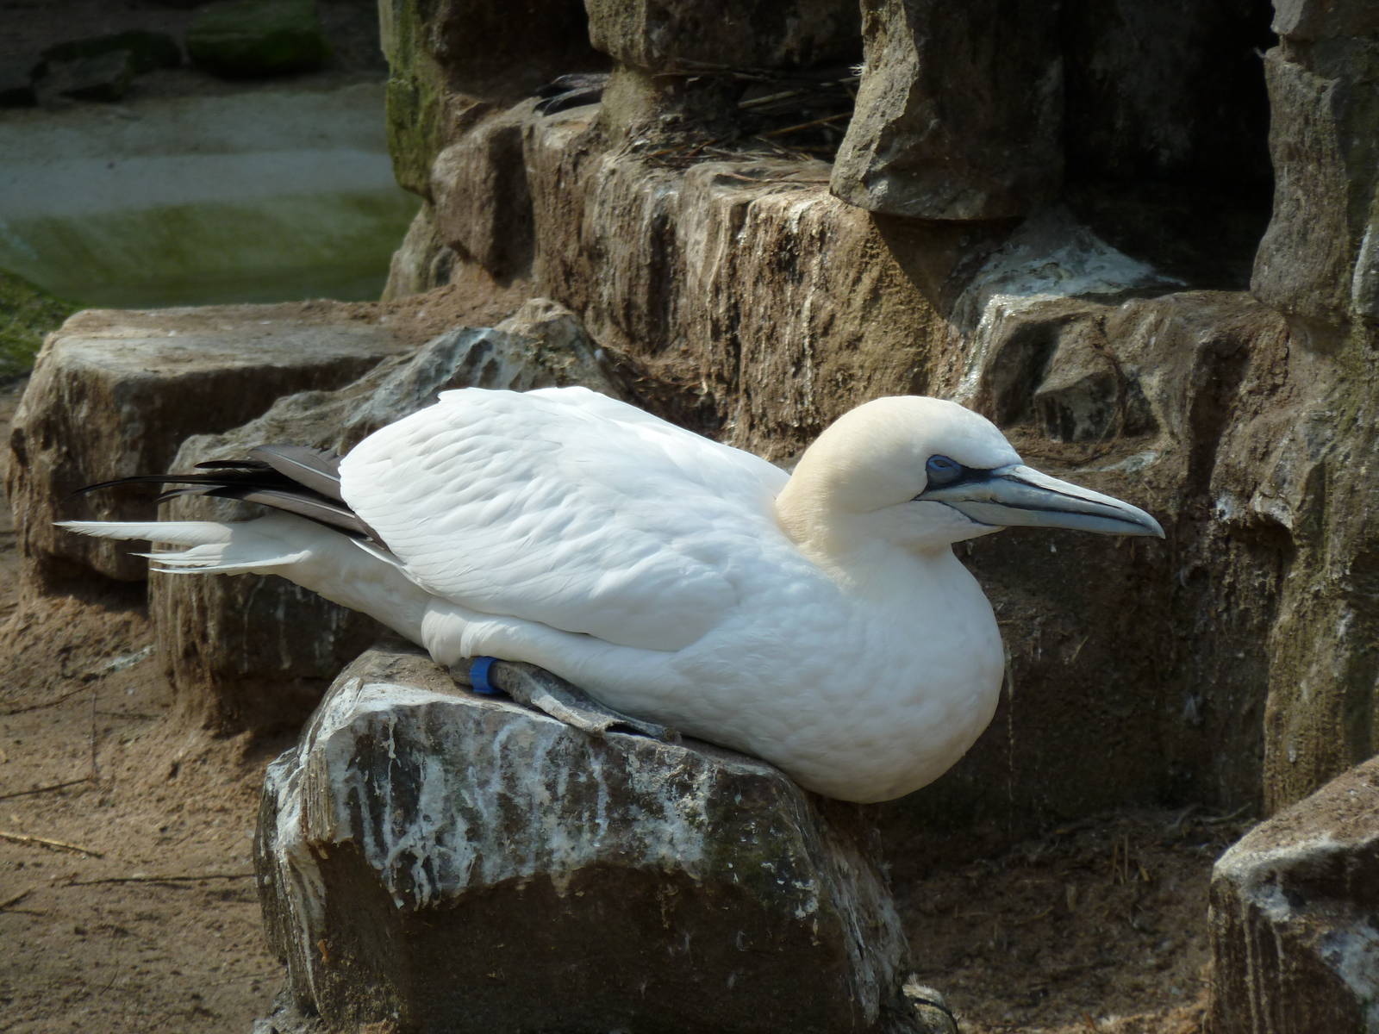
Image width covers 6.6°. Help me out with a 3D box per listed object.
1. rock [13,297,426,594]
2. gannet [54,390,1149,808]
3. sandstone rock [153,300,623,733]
[{"bbox_3d":[-0.335,-0.051,8.500,0.300,0.165,0.270,-2,11,-11],"label":"rock"},{"bbox_3d":[-0.047,0.044,7.300,0.680,0.240,0.220,3,11,14],"label":"gannet"},{"bbox_3d":[-0.204,-0.003,8.050,0.310,0.260,0.260,-2,11,-11],"label":"sandstone rock"}]

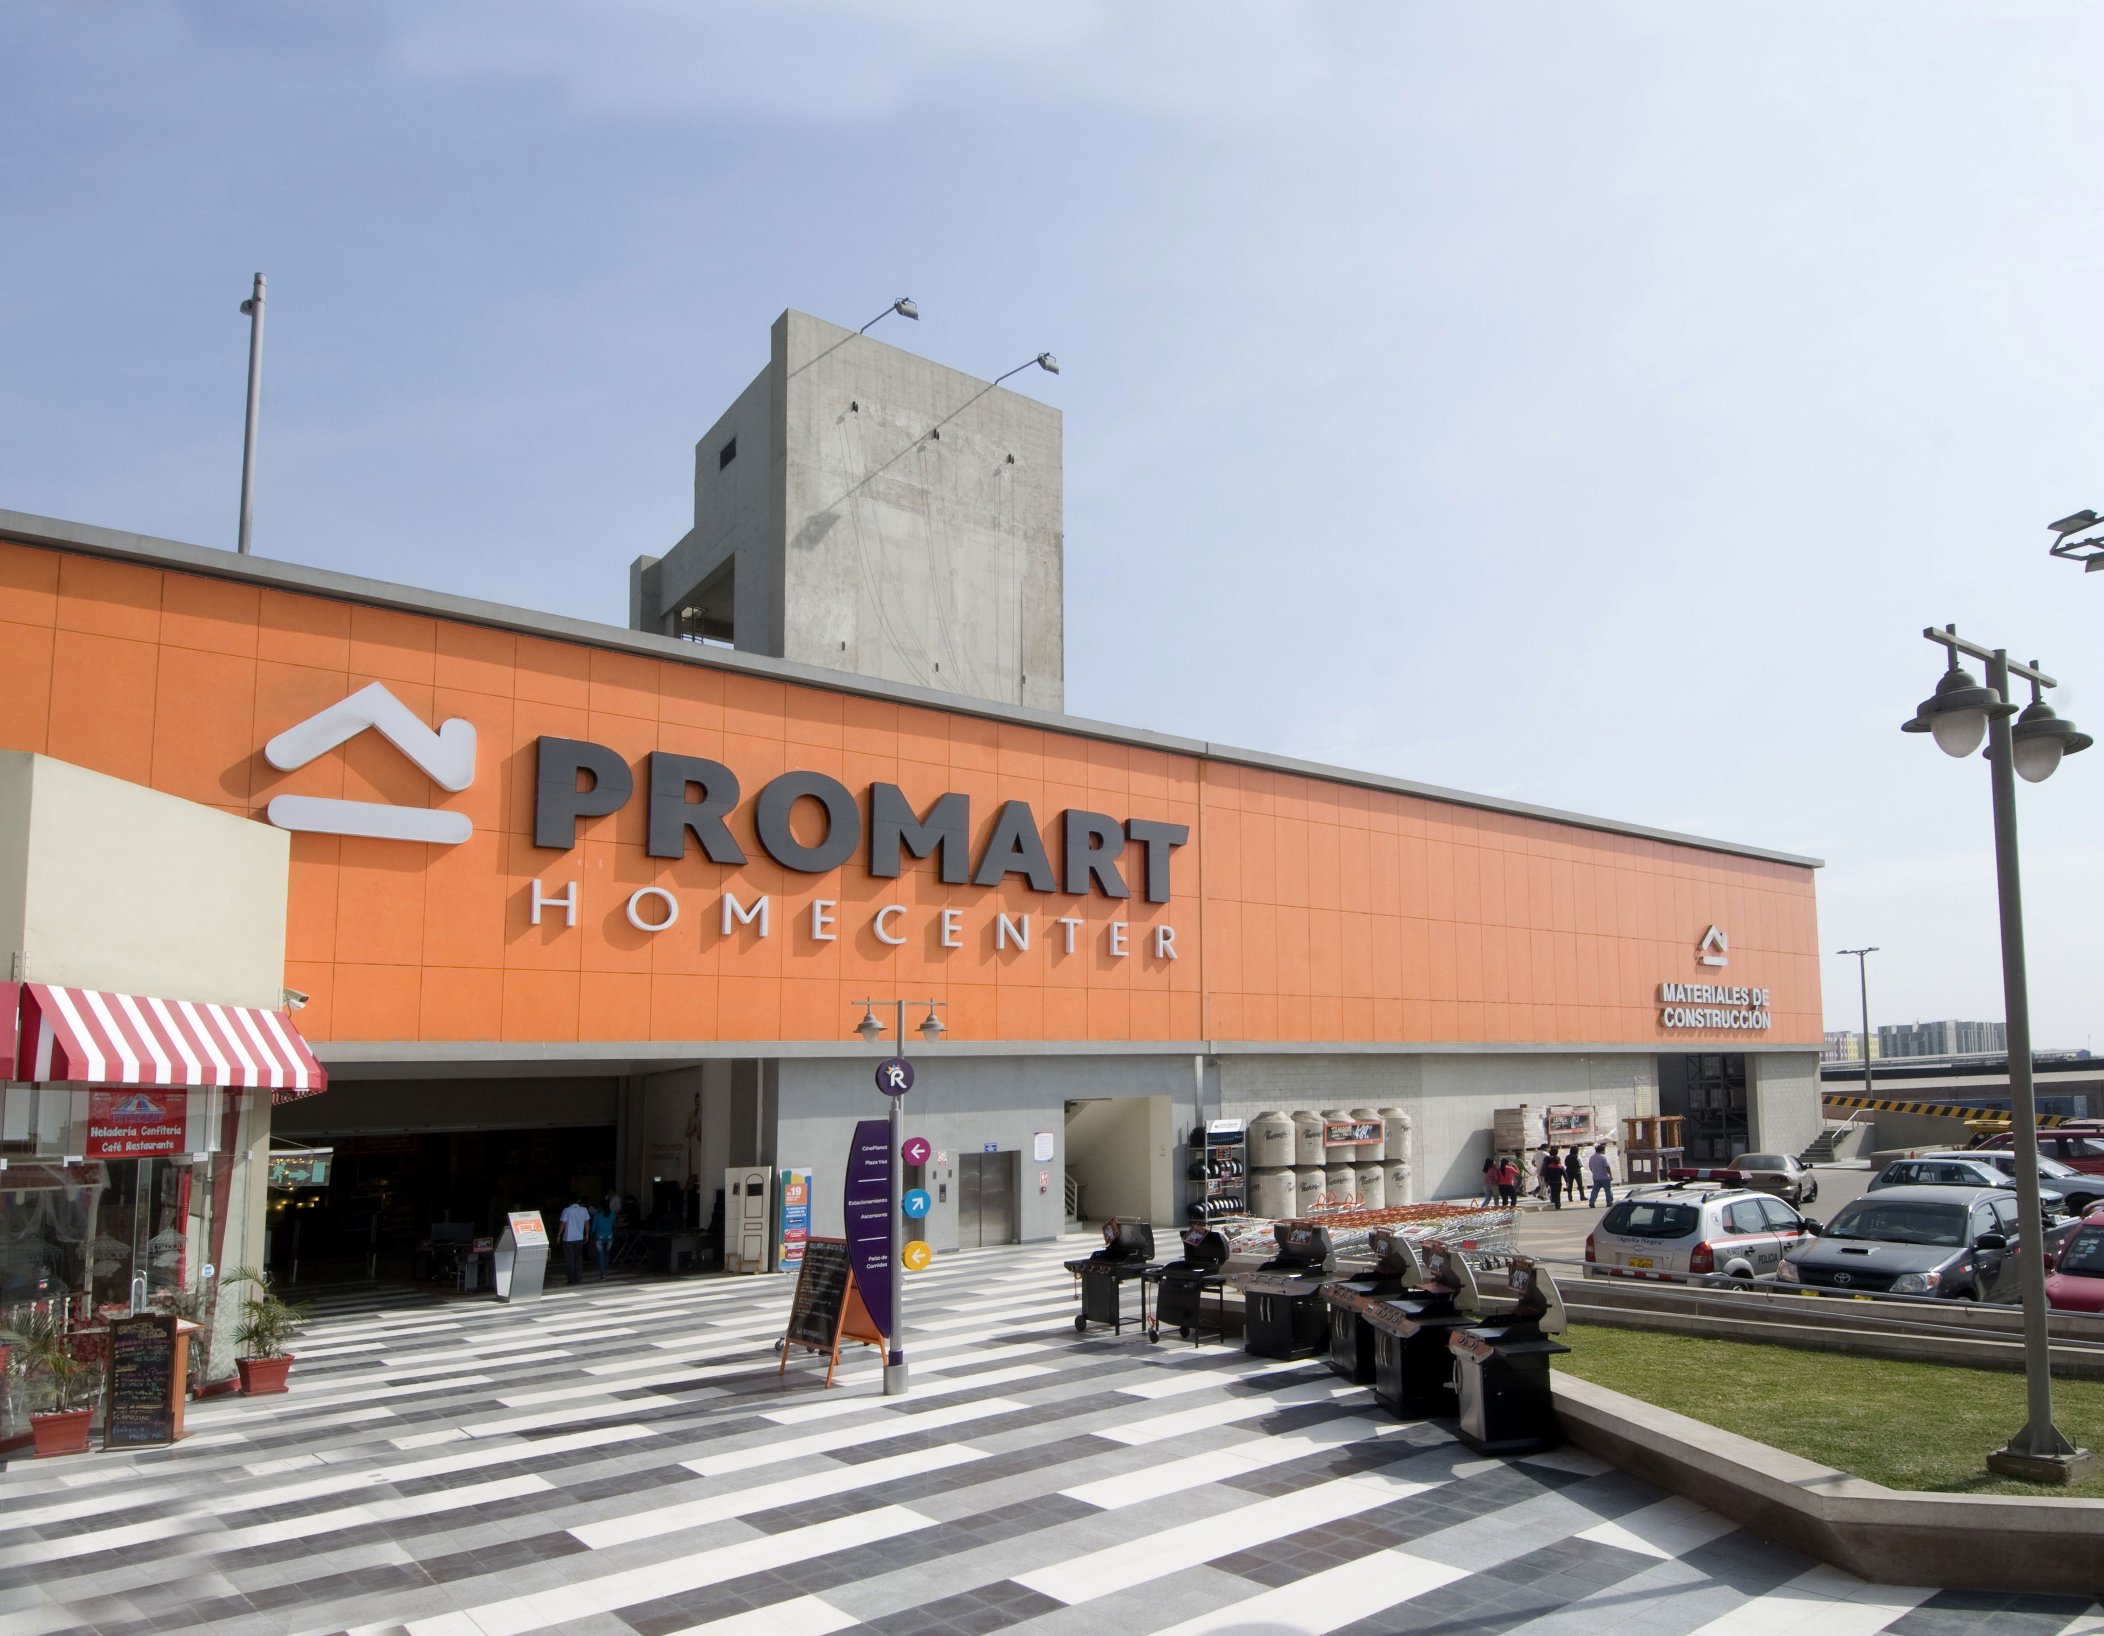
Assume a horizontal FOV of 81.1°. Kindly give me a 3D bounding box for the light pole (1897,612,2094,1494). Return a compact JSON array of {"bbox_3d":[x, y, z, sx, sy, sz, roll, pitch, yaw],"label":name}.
[{"bbox_3d":[5.498,1.351,7.050,1.750,4.750,0.600,5,-10,-35],"label":"light pole"}]

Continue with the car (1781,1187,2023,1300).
[{"bbox_3d":[11.090,5.500,15.440,5.200,1.800,1.820,5,-10,-35],"label":"car"}]

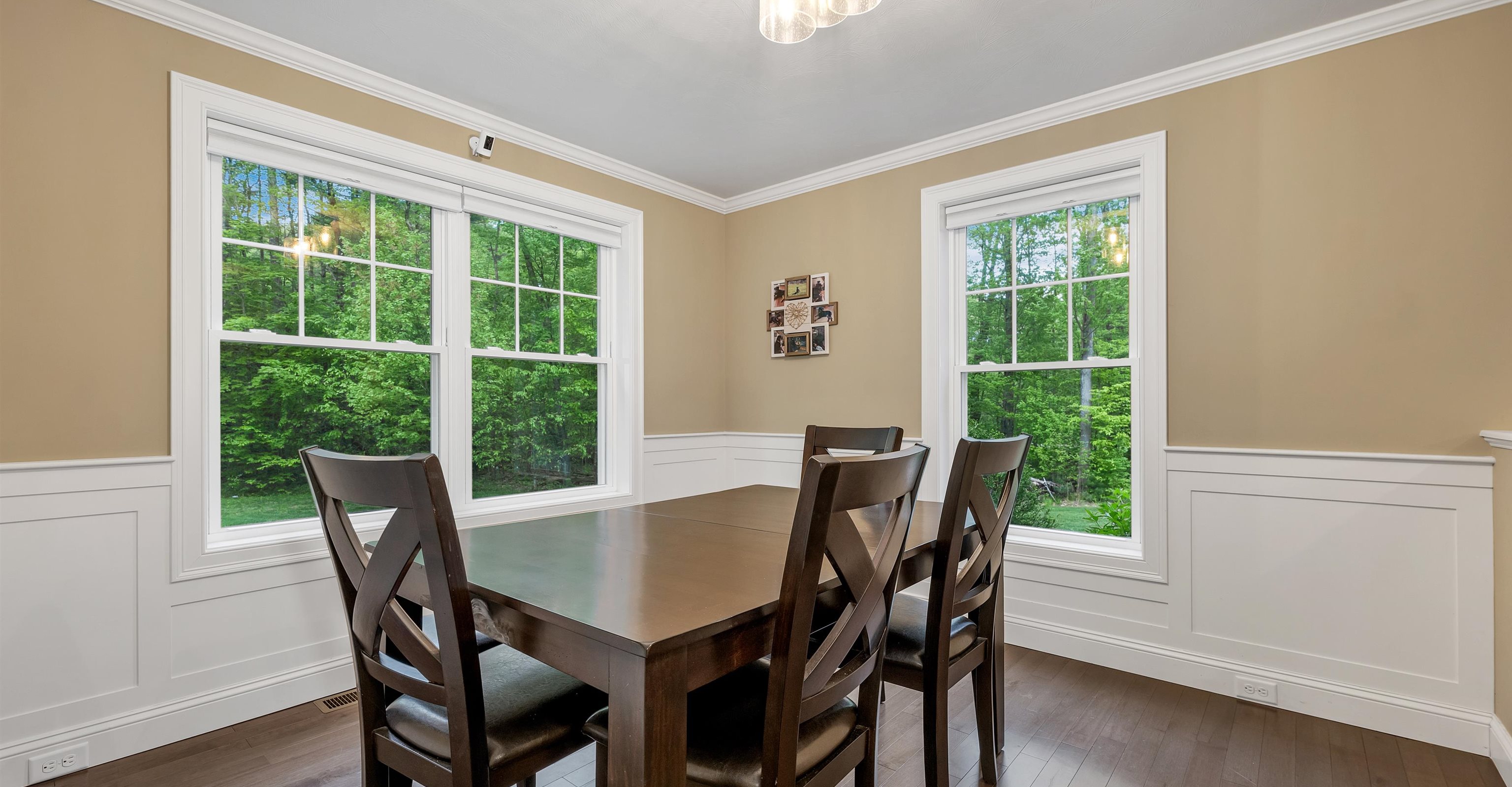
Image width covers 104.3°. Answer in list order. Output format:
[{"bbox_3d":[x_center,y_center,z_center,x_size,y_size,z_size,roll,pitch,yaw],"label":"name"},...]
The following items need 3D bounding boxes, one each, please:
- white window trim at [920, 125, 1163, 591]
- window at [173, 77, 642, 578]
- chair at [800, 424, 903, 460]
[{"bbox_3d":[1.288,-0.138,2.727,1.022,1.834,0.120,-1,-2,38],"label":"white window trim"},{"bbox_3d":[-1.319,-0.206,2.674,0.120,1.691,1.905,-1,-2,42],"label":"window"},{"bbox_3d":[0.190,0.640,2.145,0.455,1.010,0.560,-1,-2,40],"label":"chair"}]

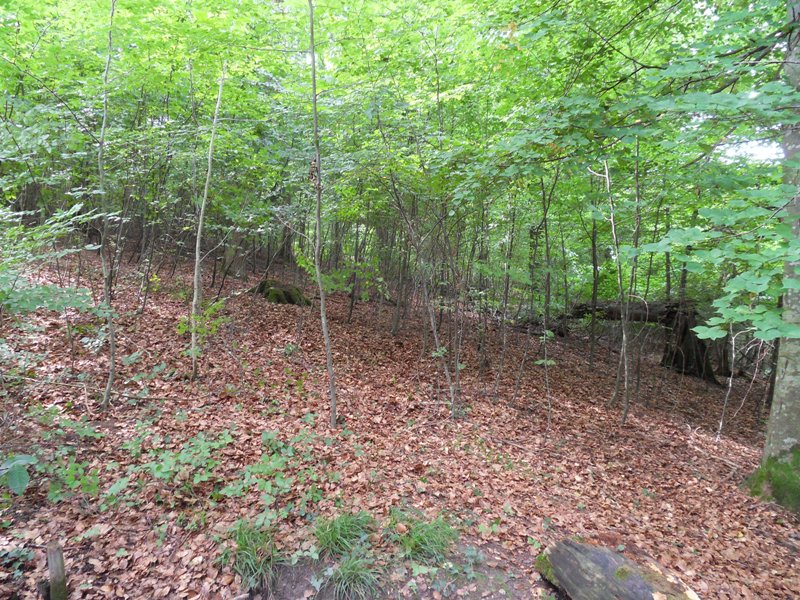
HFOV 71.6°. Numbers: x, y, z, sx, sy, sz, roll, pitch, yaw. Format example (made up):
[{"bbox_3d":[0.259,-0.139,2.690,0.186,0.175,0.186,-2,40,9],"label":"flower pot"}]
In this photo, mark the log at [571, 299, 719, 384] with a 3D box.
[{"bbox_3d":[4.029,0.659,9.300,2.103,1.238,0.850,1,4,18],"label":"log"}]

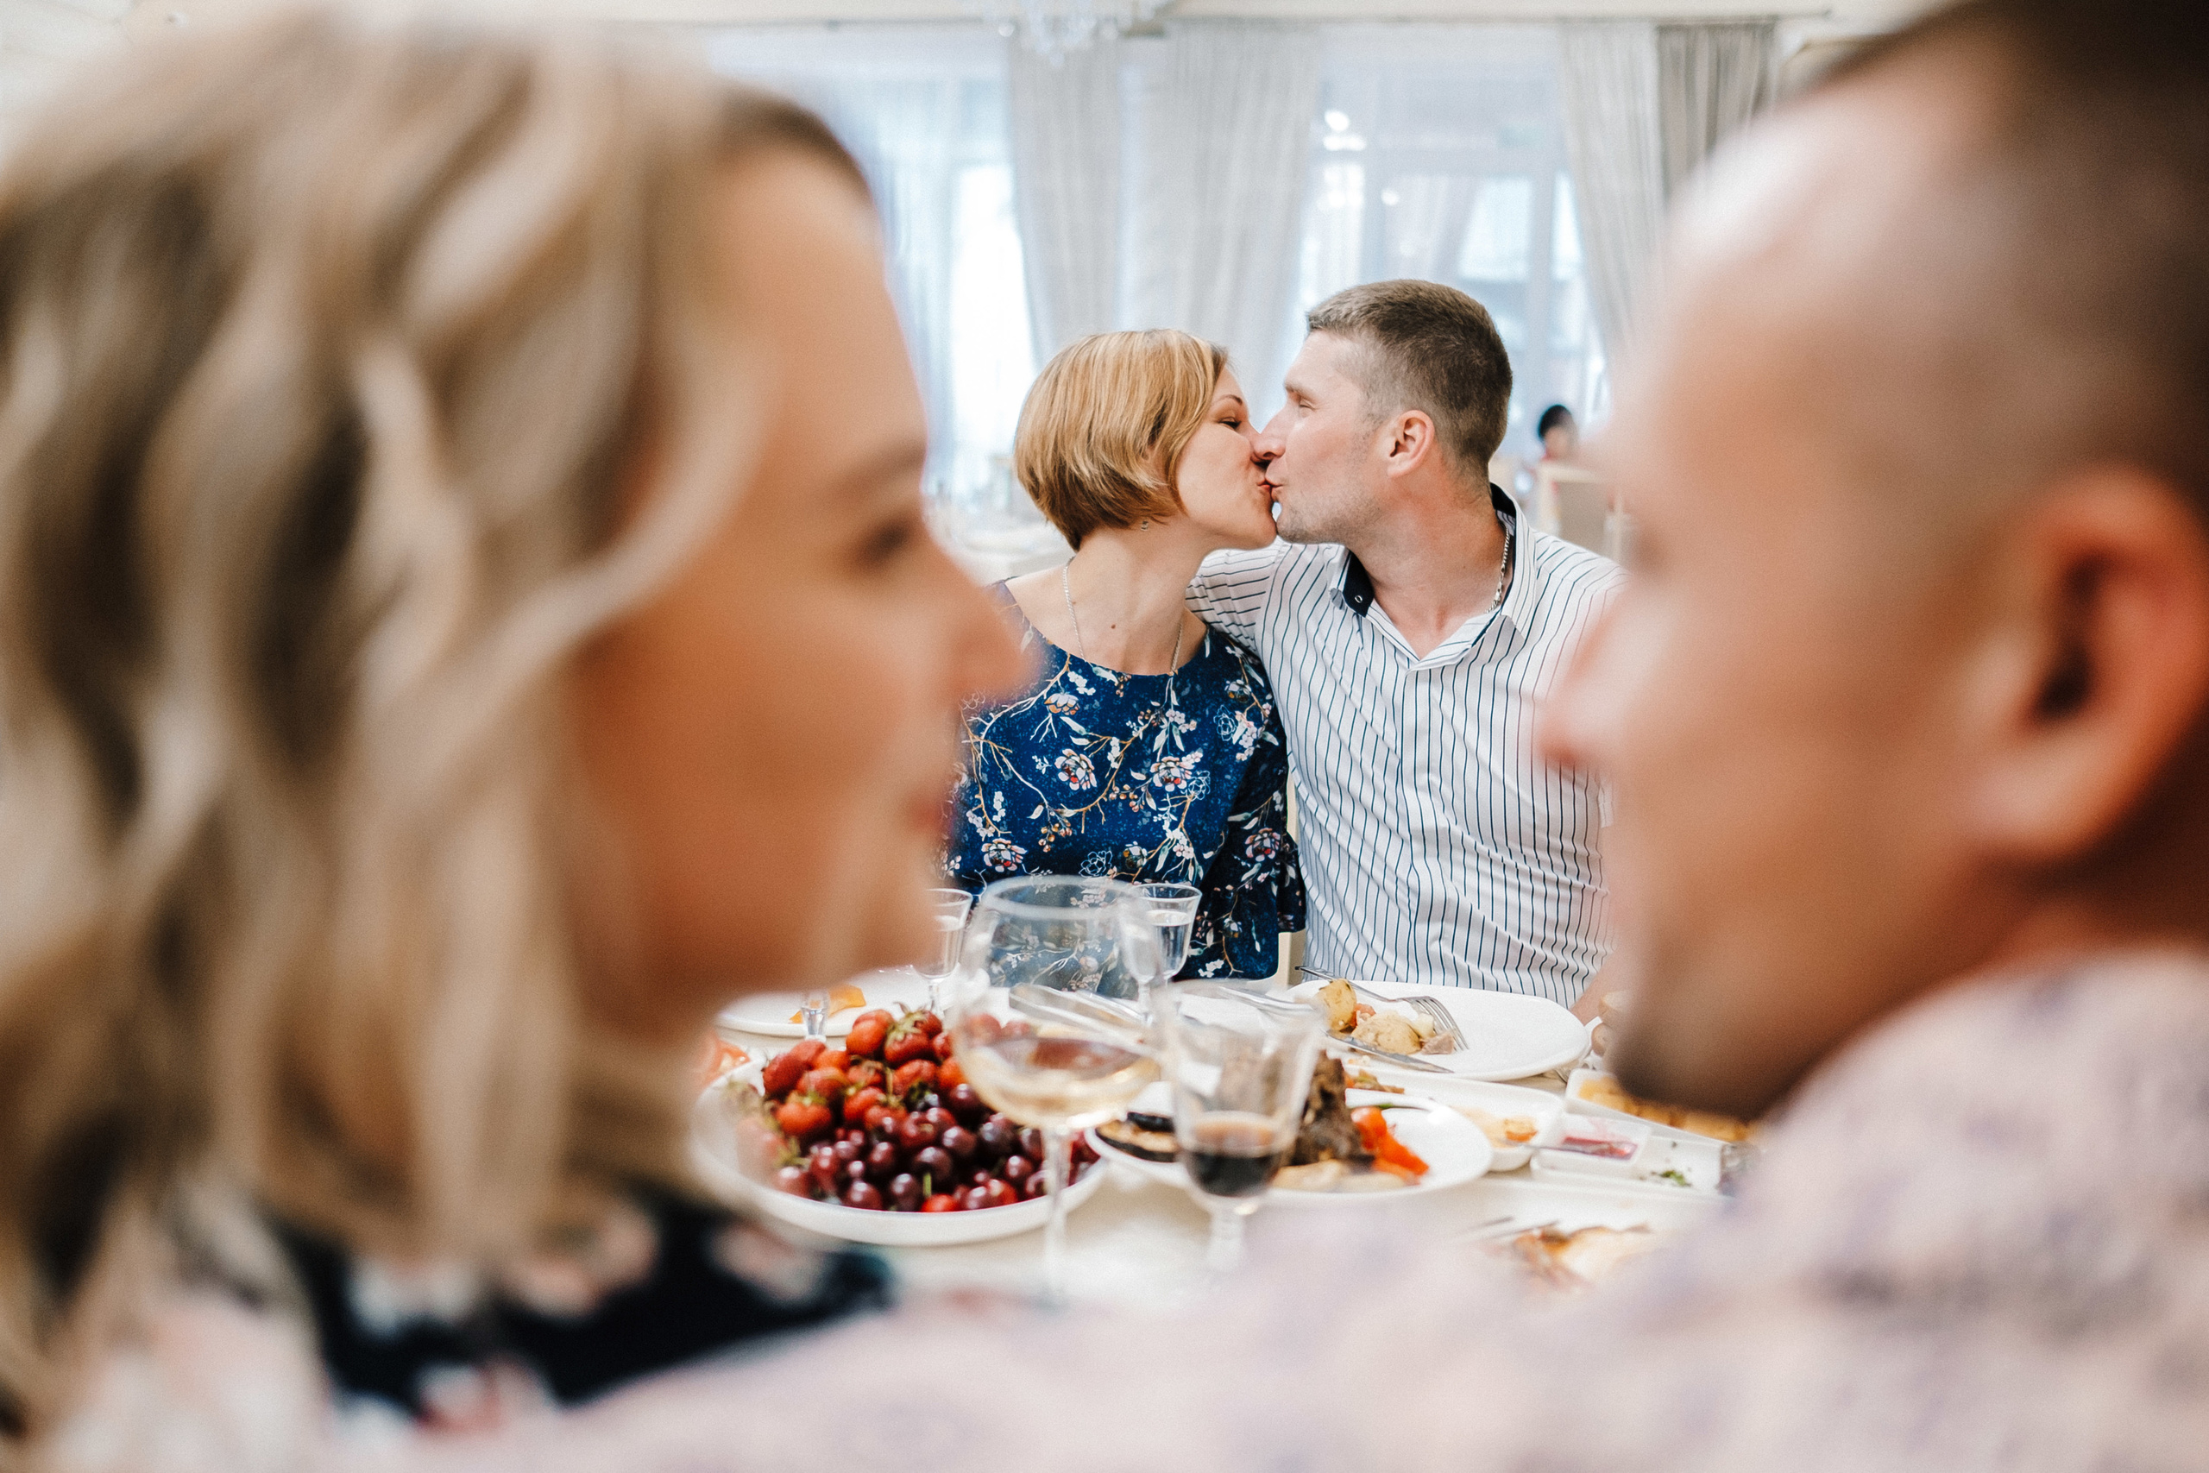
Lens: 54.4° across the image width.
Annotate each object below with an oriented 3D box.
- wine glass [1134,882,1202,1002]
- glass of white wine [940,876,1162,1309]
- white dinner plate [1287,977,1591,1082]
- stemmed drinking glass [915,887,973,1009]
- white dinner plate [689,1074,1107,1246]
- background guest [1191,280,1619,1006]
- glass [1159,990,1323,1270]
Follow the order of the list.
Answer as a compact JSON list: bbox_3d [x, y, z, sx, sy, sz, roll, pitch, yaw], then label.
[{"bbox_3d":[0.049,0.170,1.619,0.051,0.107,0.051,3,10,0],"label":"wine glass"},{"bbox_3d":[-0.023,0.195,1.121,0.105,0.226,0.105,3,10,0],"label":"glass of white wine"},{"bbox_3d":[0.234,0.226,1.590,0.238,0.023,0.238,3,10,0],"label":"white dinner plate"},{"bbox_3d":[-0.124,0.170,1.591,0.051,0.103,0.051,3,10,0],"label":"stemmed drinking glass"},{"bbox_3d":[-0.127,0.255,1.315,0.256,0.030,0.256,2,10,0],"label":"white dinner plate"},{"bbox_3d":[0.238,0.274,1.874,0.580,1.330,0.750,6,11,20],"label":"background guest"},{"bbox_3d":[0.070,0.224,1.169,0.086,0.160,0.086,3,10,0],"label":"glass"}]

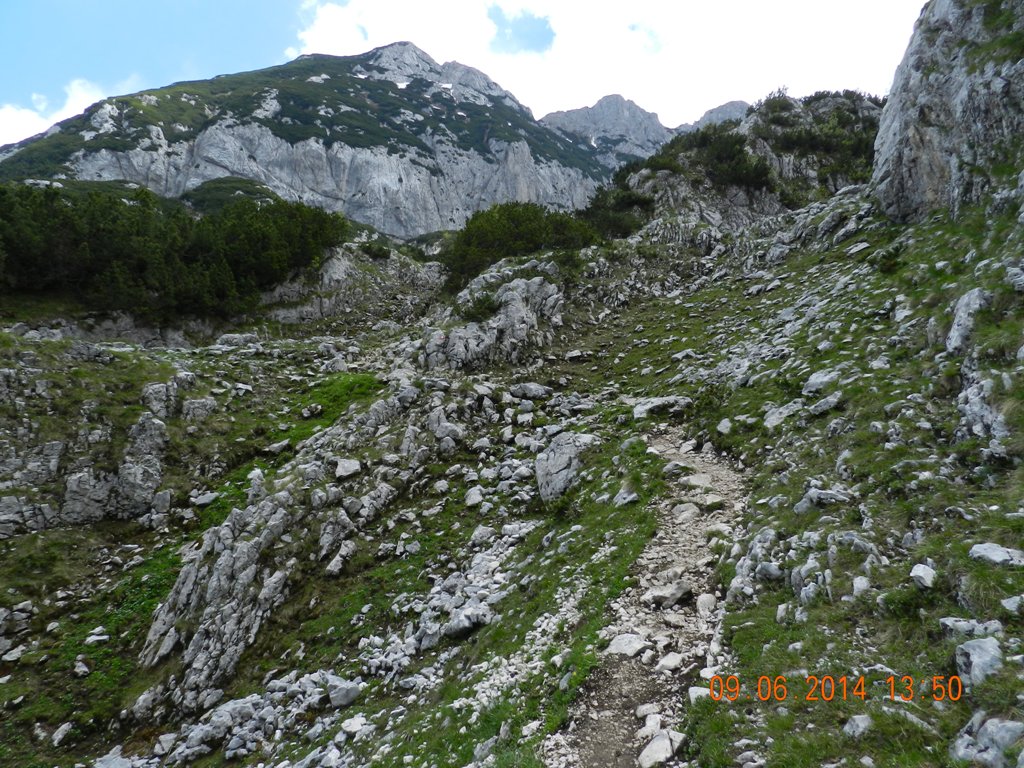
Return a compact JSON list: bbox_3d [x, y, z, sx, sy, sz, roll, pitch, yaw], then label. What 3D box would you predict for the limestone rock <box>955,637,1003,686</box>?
[{"bbox_3d":[2.465,1.465,3.600,0.215,0.225,0.185,0,0,12],"label":"limestone rock"}]

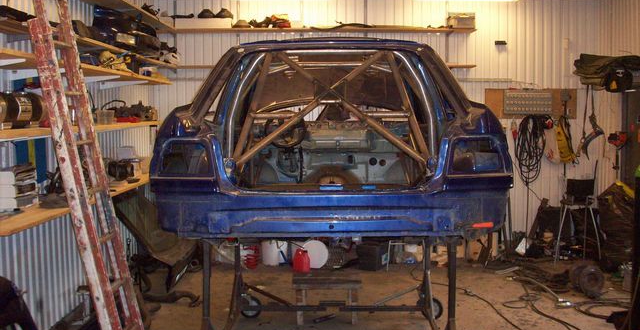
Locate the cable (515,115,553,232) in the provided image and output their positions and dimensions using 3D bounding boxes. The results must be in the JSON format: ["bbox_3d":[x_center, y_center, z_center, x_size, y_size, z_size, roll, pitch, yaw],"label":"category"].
[{"bbox_3d":[2.584,0.102,8.304,0.430,1.410,0.150,0,5,1],"label":"cable"}]

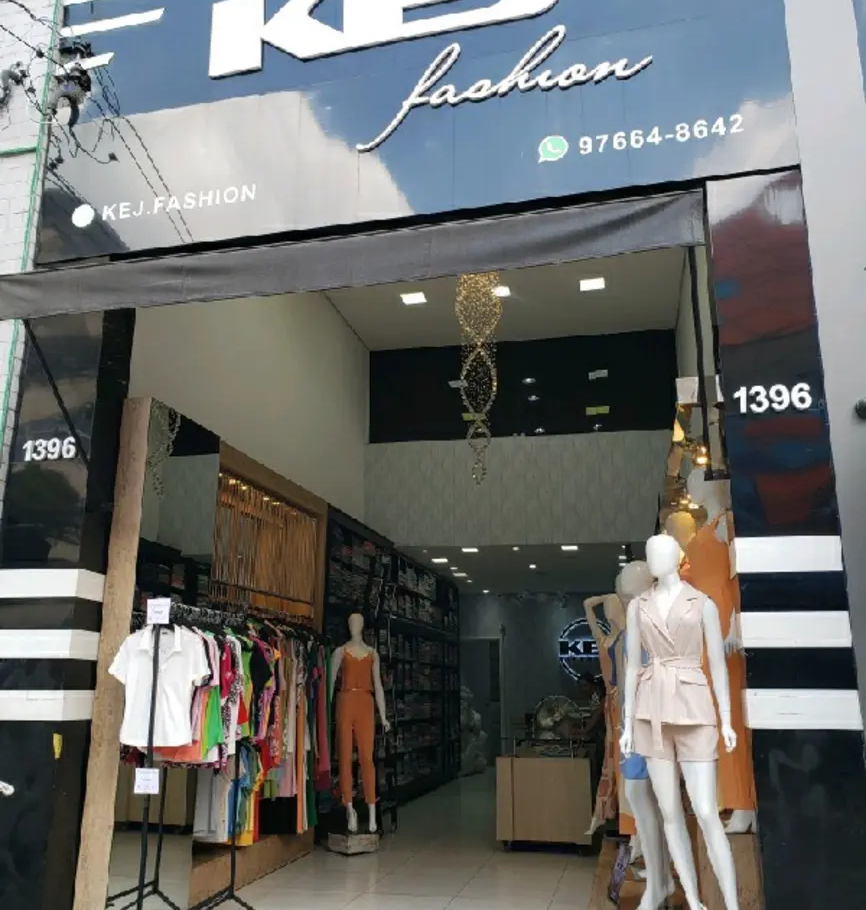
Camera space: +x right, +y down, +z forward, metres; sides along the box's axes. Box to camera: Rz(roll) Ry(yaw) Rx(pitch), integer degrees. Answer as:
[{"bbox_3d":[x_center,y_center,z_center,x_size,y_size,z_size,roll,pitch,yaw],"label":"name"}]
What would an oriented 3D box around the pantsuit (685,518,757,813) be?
[{"bbox_3d":[1.438,1.014,4.317,0.310,1.430,0.370,8,-16,-27],"label":"pantsuit"}]

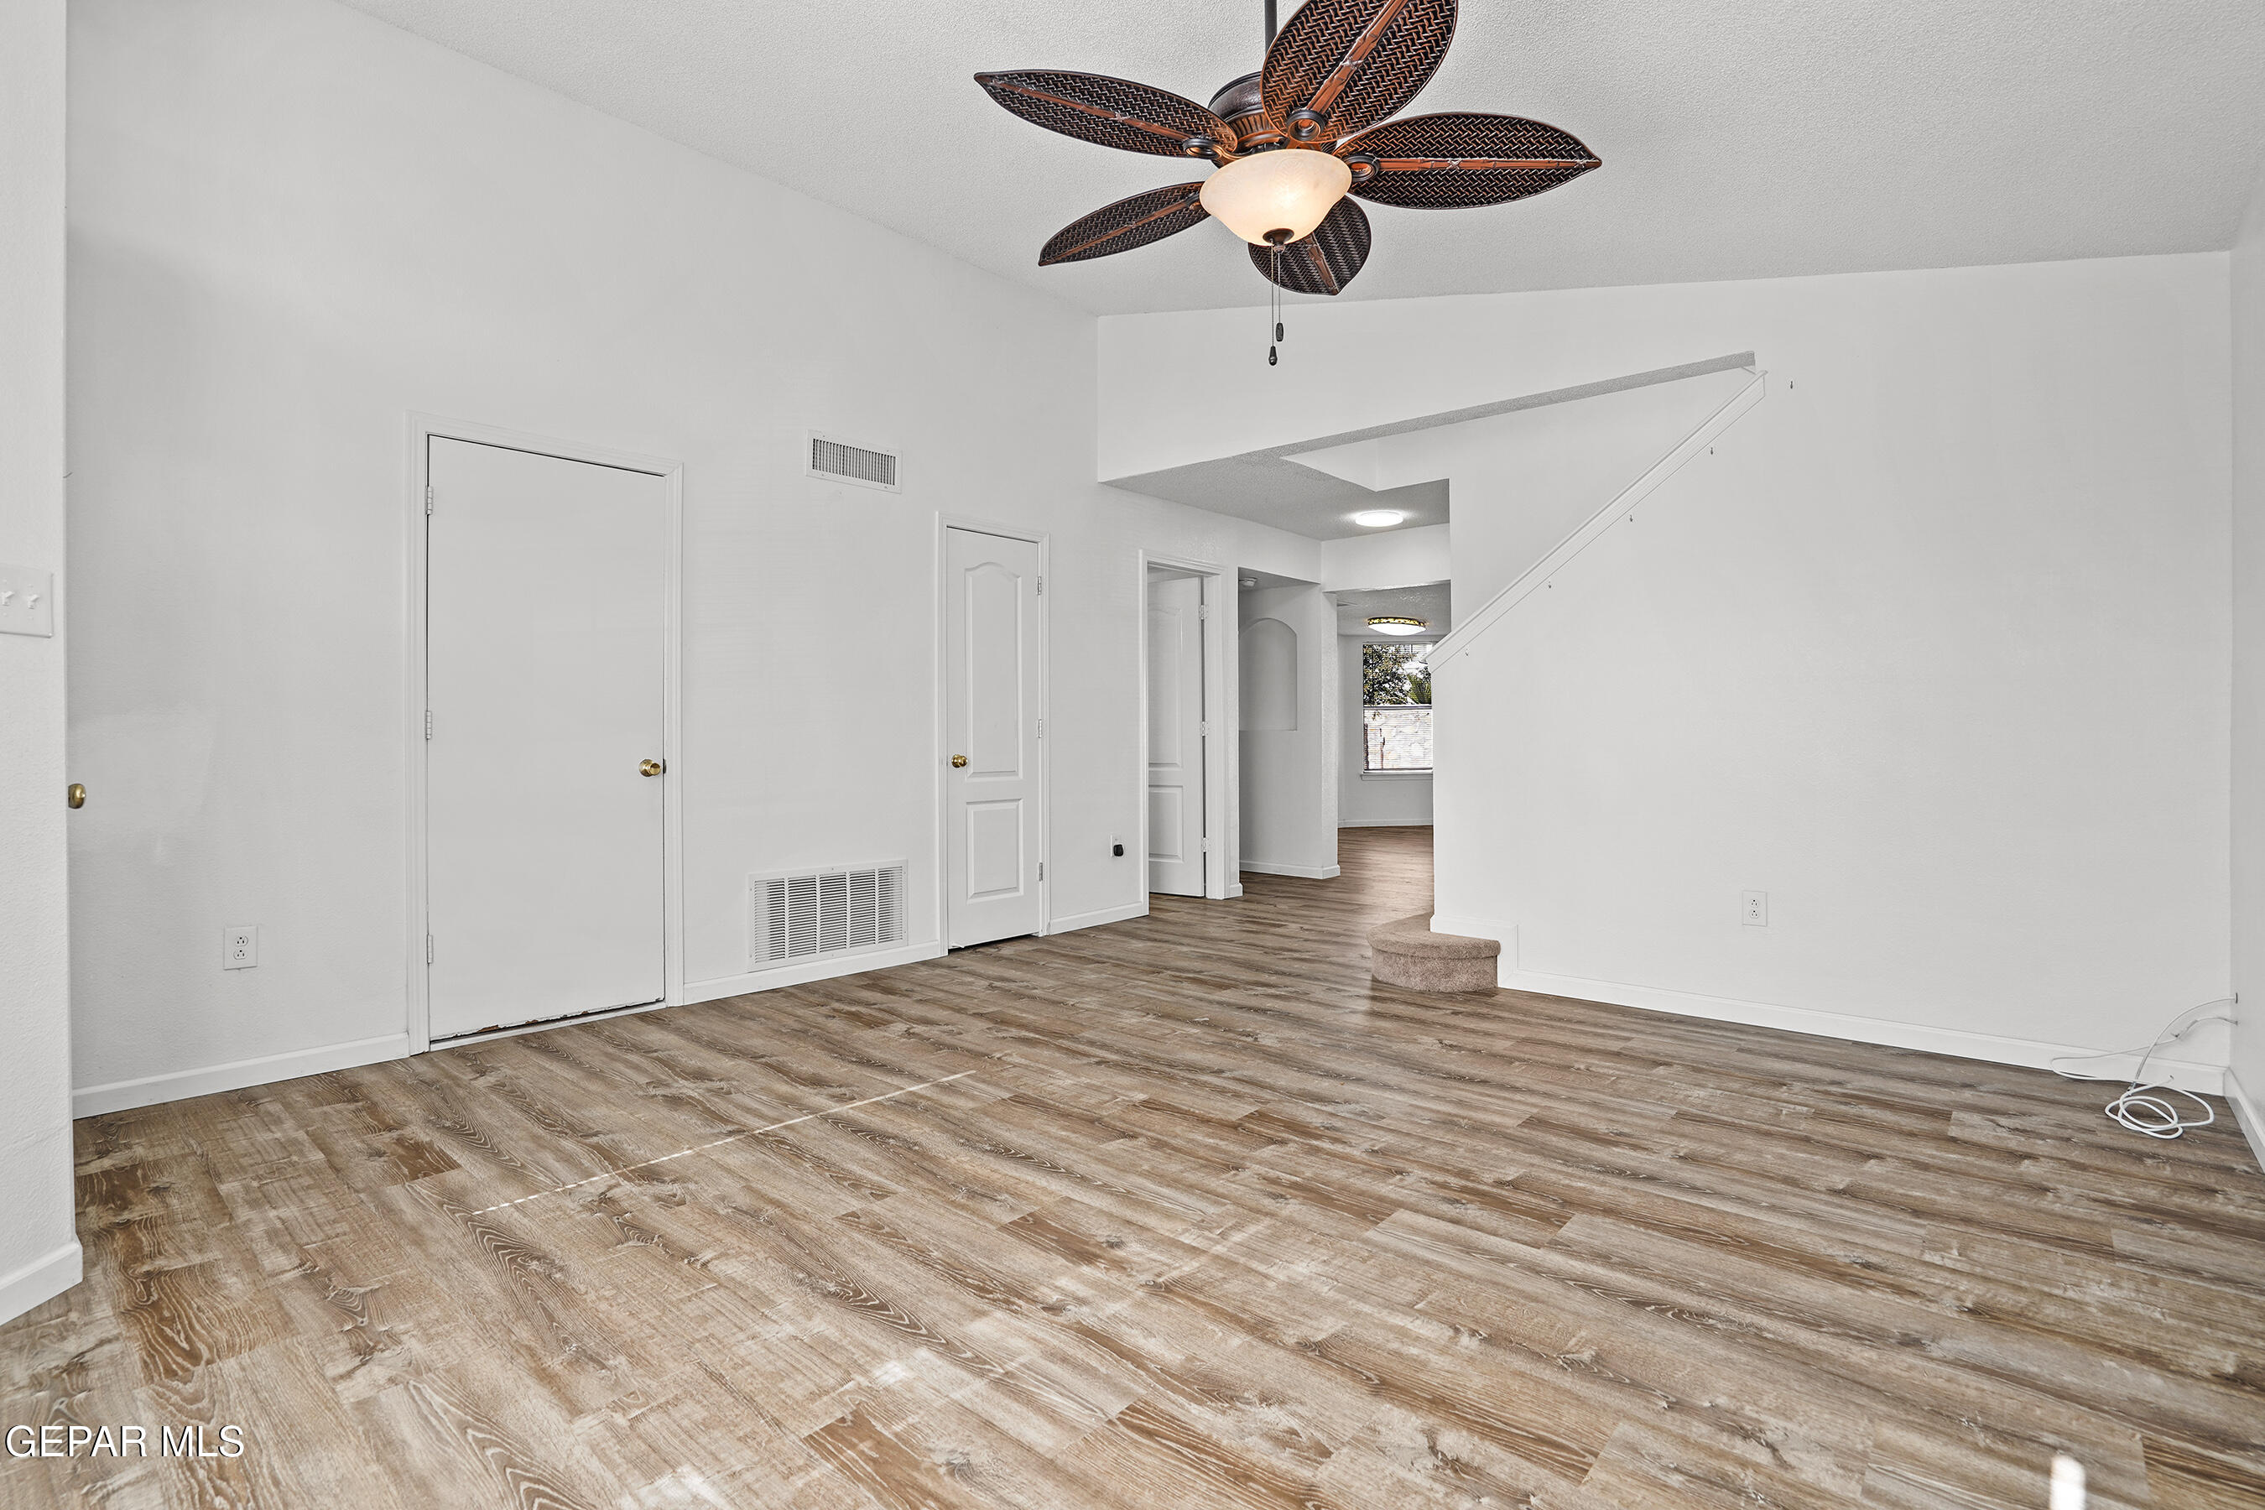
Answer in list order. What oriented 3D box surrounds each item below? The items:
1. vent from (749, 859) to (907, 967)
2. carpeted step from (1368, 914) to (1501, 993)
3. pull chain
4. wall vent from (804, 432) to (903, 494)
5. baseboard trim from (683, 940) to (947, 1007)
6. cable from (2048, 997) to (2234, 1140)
[{"bbox_3d":[-1.323,0.692,4.383,0.020,0.410,0.780,0,0,42],"label":"vent"},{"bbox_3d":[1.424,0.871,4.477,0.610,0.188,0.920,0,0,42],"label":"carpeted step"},{"bbox_3d":[0.297,-0.934,2.100,0.030,0.251,0.022,0,0,0],"label":"pull chain"},{"bbox_3d":[-1.234,-1.297,4.484,0.020,0.200,0.475,0,0,42],"label":"wall vent"},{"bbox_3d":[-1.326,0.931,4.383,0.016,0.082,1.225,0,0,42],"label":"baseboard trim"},{"bbox_3d":[2.737,0.809,2.732,0.360,0.310,0.560,0,0,42],"label":"cable"}]

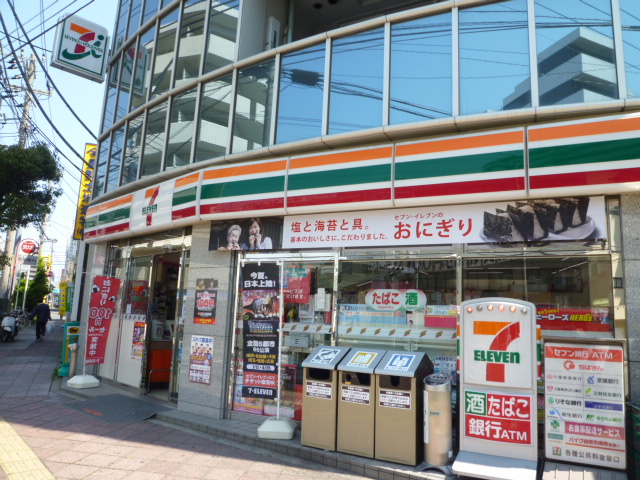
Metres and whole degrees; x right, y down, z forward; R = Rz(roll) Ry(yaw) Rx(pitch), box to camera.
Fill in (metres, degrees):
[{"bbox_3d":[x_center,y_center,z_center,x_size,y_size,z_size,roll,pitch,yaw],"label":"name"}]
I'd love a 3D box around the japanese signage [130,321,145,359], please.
[{"bbox_3d":[-2.808,1.558,7.163,0.355,0.570,0.020,-5,-12,39],"label":"japanese signage"}]

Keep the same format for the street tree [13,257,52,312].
[{"bbox_3d":[-16.805,3.147,27.169,2.300,3.700,2.300,6,-9,-31],"label":"street tree"}]

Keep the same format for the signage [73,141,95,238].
[{"bbox_3d":[-7.073,-1.439,14.000,0.500,3.000,0.200,6,-9,-28],"label":"signage"}]

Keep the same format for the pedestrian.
[{"bbox_3d":[-10.261,3.010,16.968,0.650,1.420,0.550,10,-12,-38],"label":"pedestrian"}]

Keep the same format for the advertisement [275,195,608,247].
[{"bbox_3d":[1.062,-0.148,4.870,3.420,0.430,0.050,-2,-11,28],"label":"advertisement"}]

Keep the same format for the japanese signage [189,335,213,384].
[{"bbox_3d":[-1.740,1.766,6.797,0.484,0.690,0.021,-4,-9,34],"label":"japanese signage"}]

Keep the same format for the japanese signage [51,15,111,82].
[{"bbox_3d":[-4.944,-3.955,9.521,1.000,1.130,0.250,11,-13,-42],"label":"japanese signage"}]

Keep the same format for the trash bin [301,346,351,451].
[{"bbox_3d":[0.138,1.875,5.585,0.433,1.092,0.567,-3,-9,28],"label":"trash bin"}]

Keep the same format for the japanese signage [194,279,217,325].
[{"bbox_3d":[-1.511,0.827,6.142,0.420,0.595,0.020,-4,-11,34],"label":"japanese signage"}]

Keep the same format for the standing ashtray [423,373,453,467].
[{"bbox_3d":[1.100,1.712,4.291,0.290,0.800,0.290,-2,-10,25],"label":"standing ashtray"}]

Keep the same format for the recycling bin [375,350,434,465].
[{"bbox_3d":[0.834,1.636,4.566,0.410,1.010,0.500,-2,-11,28],"label":"recycling bin"}]

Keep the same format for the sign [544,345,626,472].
[{"bbox_3d":[2.365,1.466,4.149,0.628,1.074,0.103,-2,-9,25],"label":"sign"}]

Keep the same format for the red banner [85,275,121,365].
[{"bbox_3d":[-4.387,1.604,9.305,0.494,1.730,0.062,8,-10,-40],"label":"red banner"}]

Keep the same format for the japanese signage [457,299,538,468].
[{"bbox_3d":[1.633,1.335,4.214,0.710,1.580,0.410,-1,-10,21],"label":"japanese signage"}]

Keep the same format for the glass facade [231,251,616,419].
[{"bbox_3d":[0.889,1.259,5.697,4.693,2.212,0.124,-2,-9,26],"label":"glass facade"}]

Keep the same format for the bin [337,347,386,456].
[{"bbox_3d":[0.544,1.859,5.387,0.433,1.092,0.567,-3,-9,28],"label":"bin"}]

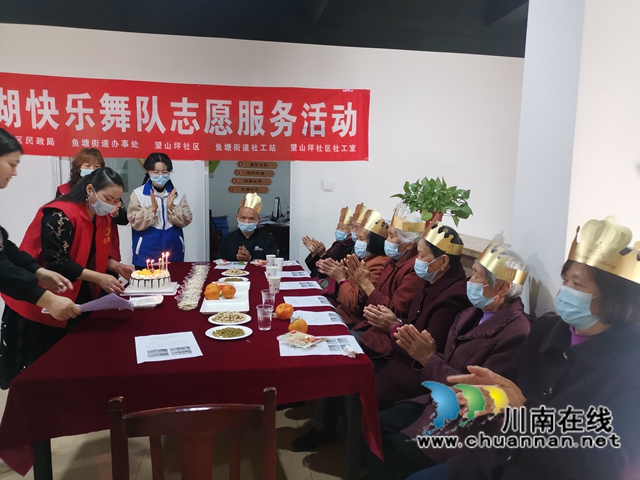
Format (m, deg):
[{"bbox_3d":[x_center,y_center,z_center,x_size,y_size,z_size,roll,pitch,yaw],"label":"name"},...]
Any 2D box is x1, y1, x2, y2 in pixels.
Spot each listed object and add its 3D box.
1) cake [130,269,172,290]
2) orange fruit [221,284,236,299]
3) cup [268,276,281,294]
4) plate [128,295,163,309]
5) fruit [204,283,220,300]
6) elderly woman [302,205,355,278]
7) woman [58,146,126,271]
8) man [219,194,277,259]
[{"bbox_3d":[-0.955,0.221,2.735,0.218,0.078,0.218,1,7,0],"label":"cake"},{"bbox_3d":[-0.474,0.266,2.478,0.073,0.072,0.073,1,7,0],"label":"orange fruit"},{"bbox_3d":[-0.253,0.254,2.677,0.070,0.084,0.070,1,7,0],"label":"cup"},{"bbox_3d":[-0.851,0.304,2.357,0.170,0.032,0.165,0,7,-9],"label":"plate"},{"bbox_3d":[-0.550,0.263,2.447,0.080,0.080,0.080,1,7,0],"label":"fruit"},{"bbox_3d":[0.073,0.343,3.643,0.680,1.200,0.500,-1,7,-21],"label":"elderly woman"},{"bbox_3d":[-1.569,0.157,3.344,0.500,1.570,0.360,-3,8,-30],"label":"woman"},{"bbox_3d":[-0.586,0.278,3.828,0.540,1.260,0.680,0,7,-9],"label":"man"}]

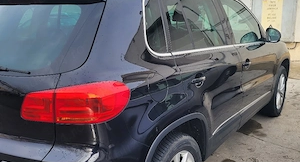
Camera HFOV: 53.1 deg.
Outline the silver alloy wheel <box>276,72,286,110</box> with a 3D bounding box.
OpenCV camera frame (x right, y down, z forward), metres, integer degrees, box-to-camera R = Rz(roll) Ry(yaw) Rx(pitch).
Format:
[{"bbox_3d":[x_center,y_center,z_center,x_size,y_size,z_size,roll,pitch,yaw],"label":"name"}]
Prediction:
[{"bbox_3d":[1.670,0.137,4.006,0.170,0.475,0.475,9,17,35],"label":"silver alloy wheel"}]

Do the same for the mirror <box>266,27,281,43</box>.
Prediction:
[{"bbox_3d":[1.248,-0.460,3.064,0.185,0.155,0.125,9,17,35],"label":"mirror"}]

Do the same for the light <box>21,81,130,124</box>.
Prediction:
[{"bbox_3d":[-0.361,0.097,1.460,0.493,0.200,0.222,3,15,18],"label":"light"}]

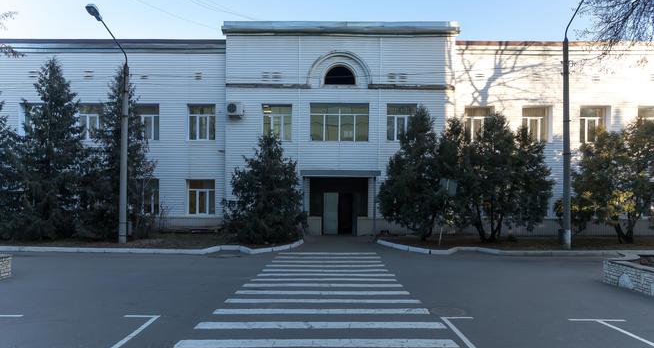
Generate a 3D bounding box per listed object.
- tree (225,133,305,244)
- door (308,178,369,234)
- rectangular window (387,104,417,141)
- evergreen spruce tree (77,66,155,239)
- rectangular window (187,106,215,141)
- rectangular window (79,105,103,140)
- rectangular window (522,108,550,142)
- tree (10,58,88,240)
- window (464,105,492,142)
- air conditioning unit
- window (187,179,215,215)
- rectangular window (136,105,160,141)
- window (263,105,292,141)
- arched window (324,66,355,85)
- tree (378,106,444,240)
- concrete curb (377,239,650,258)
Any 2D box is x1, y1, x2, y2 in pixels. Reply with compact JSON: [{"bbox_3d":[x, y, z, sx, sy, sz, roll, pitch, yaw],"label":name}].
[{"bbox_3d":[-2.466,0.523,17.200,3.156,4.320,3.100,0,-1,0],"label":"tree"},{"bbox_3d":[0.608,1.673,22.100,2.991,2.991,0.300,0,-1,0],"label":"door"},{"bbox_3d":[3.792,-2.586,22.000,1.529,1.842,0.180,0,-1,0],"label":"rectangular window"},{"bbox_3d":[-9.071,-0.954,18.700,3.345,7.313,3.200,0,-1,0],"label":"evergreen spruce tree"},{"bbox_3d":[-6.464,-2.658,22.500,1.419,1.858,0.180,0,-1,0],"label":"rectangular window"},{"bbox_3d":[-12.231,-2.658,22.500,1.393,1.858,0.180,0,-1,0],"label":"rectangular window"},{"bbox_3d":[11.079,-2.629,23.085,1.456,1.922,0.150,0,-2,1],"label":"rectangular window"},{"bbox_3d":[-12.411,-1.141,19.500,3.500,8.000,3.500,0,-2,1],"label":"tree"},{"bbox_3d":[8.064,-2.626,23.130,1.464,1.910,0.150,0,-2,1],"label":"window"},{"bbox_3d":[-4.701,-3.314,22.400,0.850,0.700,0.350,0,-2,1],"label":"air conditioning unit"},{"bbox_3d":[-6.497,1.182,22.500,1.455,1.847,0.180,0,-1,0],"label":"window"},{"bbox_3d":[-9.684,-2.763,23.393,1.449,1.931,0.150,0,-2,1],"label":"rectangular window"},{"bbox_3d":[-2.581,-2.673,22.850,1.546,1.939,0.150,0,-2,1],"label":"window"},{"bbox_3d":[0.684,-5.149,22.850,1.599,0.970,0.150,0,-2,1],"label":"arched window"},{"bbox_3d":[3.450,-0.020,17.800,2.694,5.471,2.700,0,-1,0],"label":"tree"},{"bbox_3d":[6.400,2.620,15.900,8.600,0.200,3.800,0,-2,1],"label":"concrete curb"}]

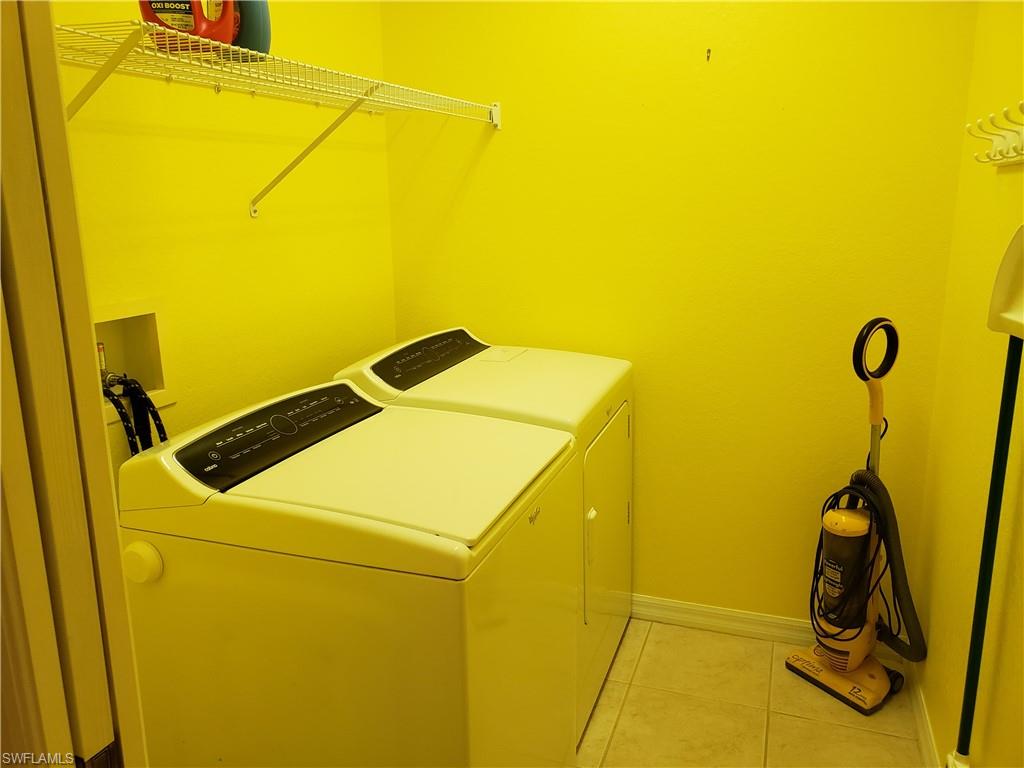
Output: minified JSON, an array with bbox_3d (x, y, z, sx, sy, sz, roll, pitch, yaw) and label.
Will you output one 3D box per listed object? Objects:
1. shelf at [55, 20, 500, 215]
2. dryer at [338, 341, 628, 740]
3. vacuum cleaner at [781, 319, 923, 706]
[{"bbox_3d":[-0.509,-0.601,1.987,0.412,0.328,1.510,4,15,20],"label":"shelf"},{"bbox_3d":[-0.042,0.403,2.487,0.735,1.083,0.733,4,15,20],"label":"dryer"},{"bbox_3d":[1.087,0.382,2.299,0.278,1.147,0.373,-10,16,-32],"label":"vacuum cleaner"}]

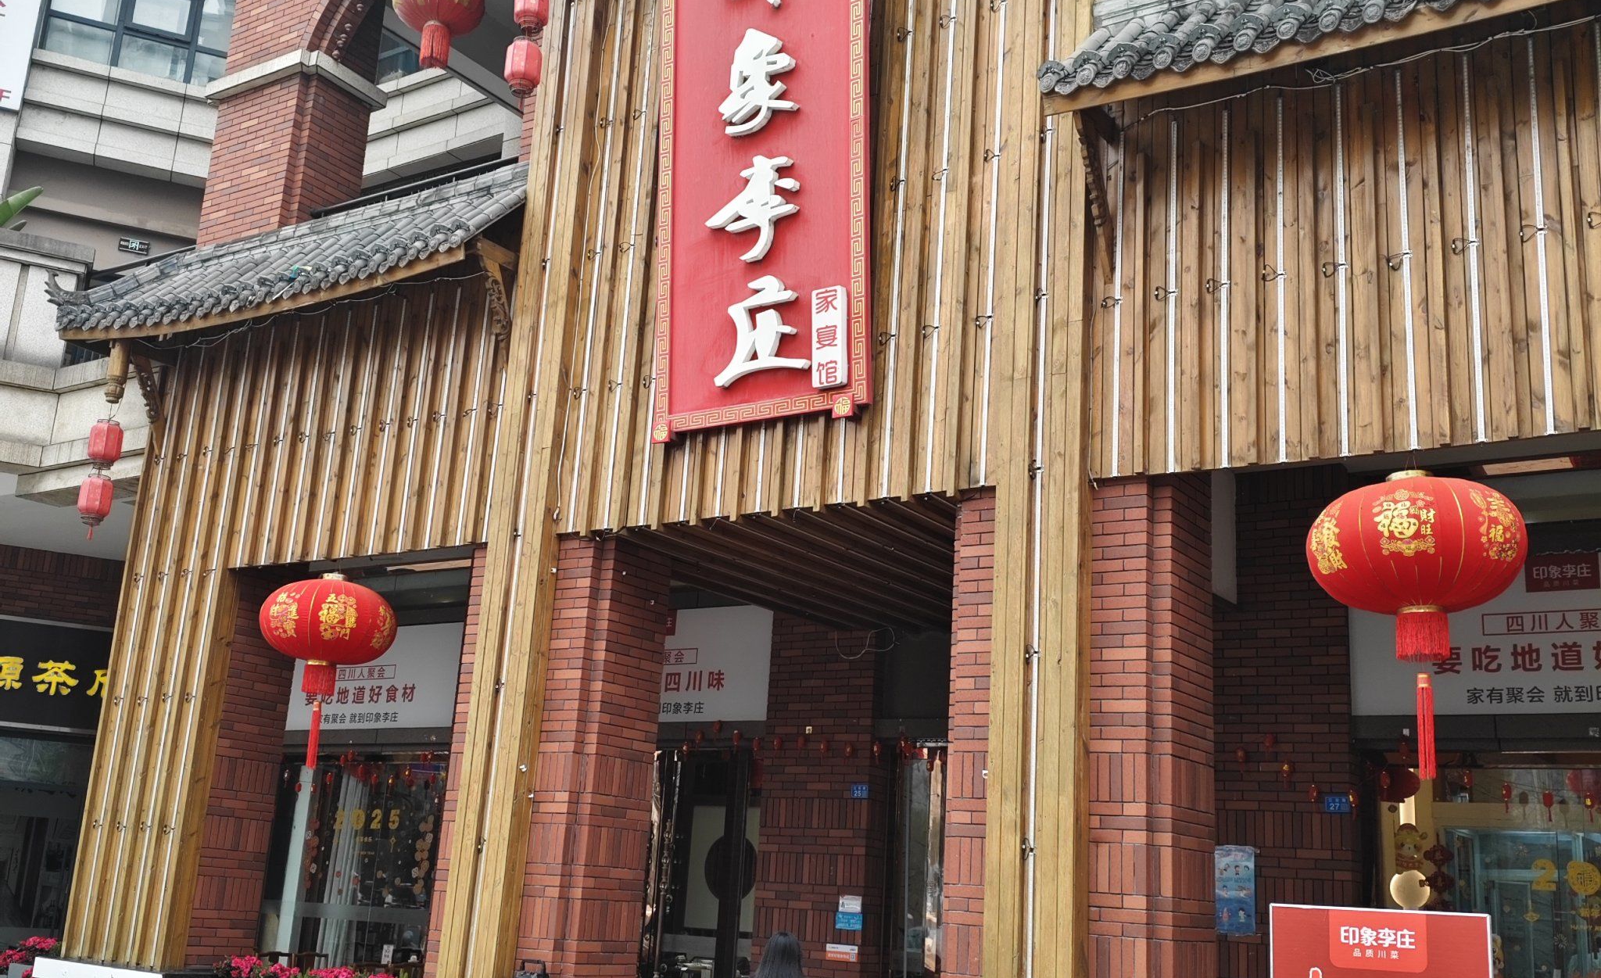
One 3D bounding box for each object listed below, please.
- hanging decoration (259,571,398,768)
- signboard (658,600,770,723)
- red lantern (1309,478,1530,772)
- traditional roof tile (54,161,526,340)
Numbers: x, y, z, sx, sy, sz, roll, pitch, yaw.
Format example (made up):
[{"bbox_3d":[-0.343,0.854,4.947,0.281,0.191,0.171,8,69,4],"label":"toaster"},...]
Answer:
[{"bbox_3d":[-3.564,1.357,11.981,1.000,1.440,1.000,-6,-18,34],"label":"hanging decoration"},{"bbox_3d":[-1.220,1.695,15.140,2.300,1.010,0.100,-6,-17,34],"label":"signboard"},{"bbox_3d":[2.958,0.627,7.656,0.970,1.490,0.970,-6,-17,34],"label":"red lantern"},{"bbox_3d":[-4.189,-1.899,12.990,4.850,1.050,0.880,-6,-18,34],"label":"traditional roof tile"}]

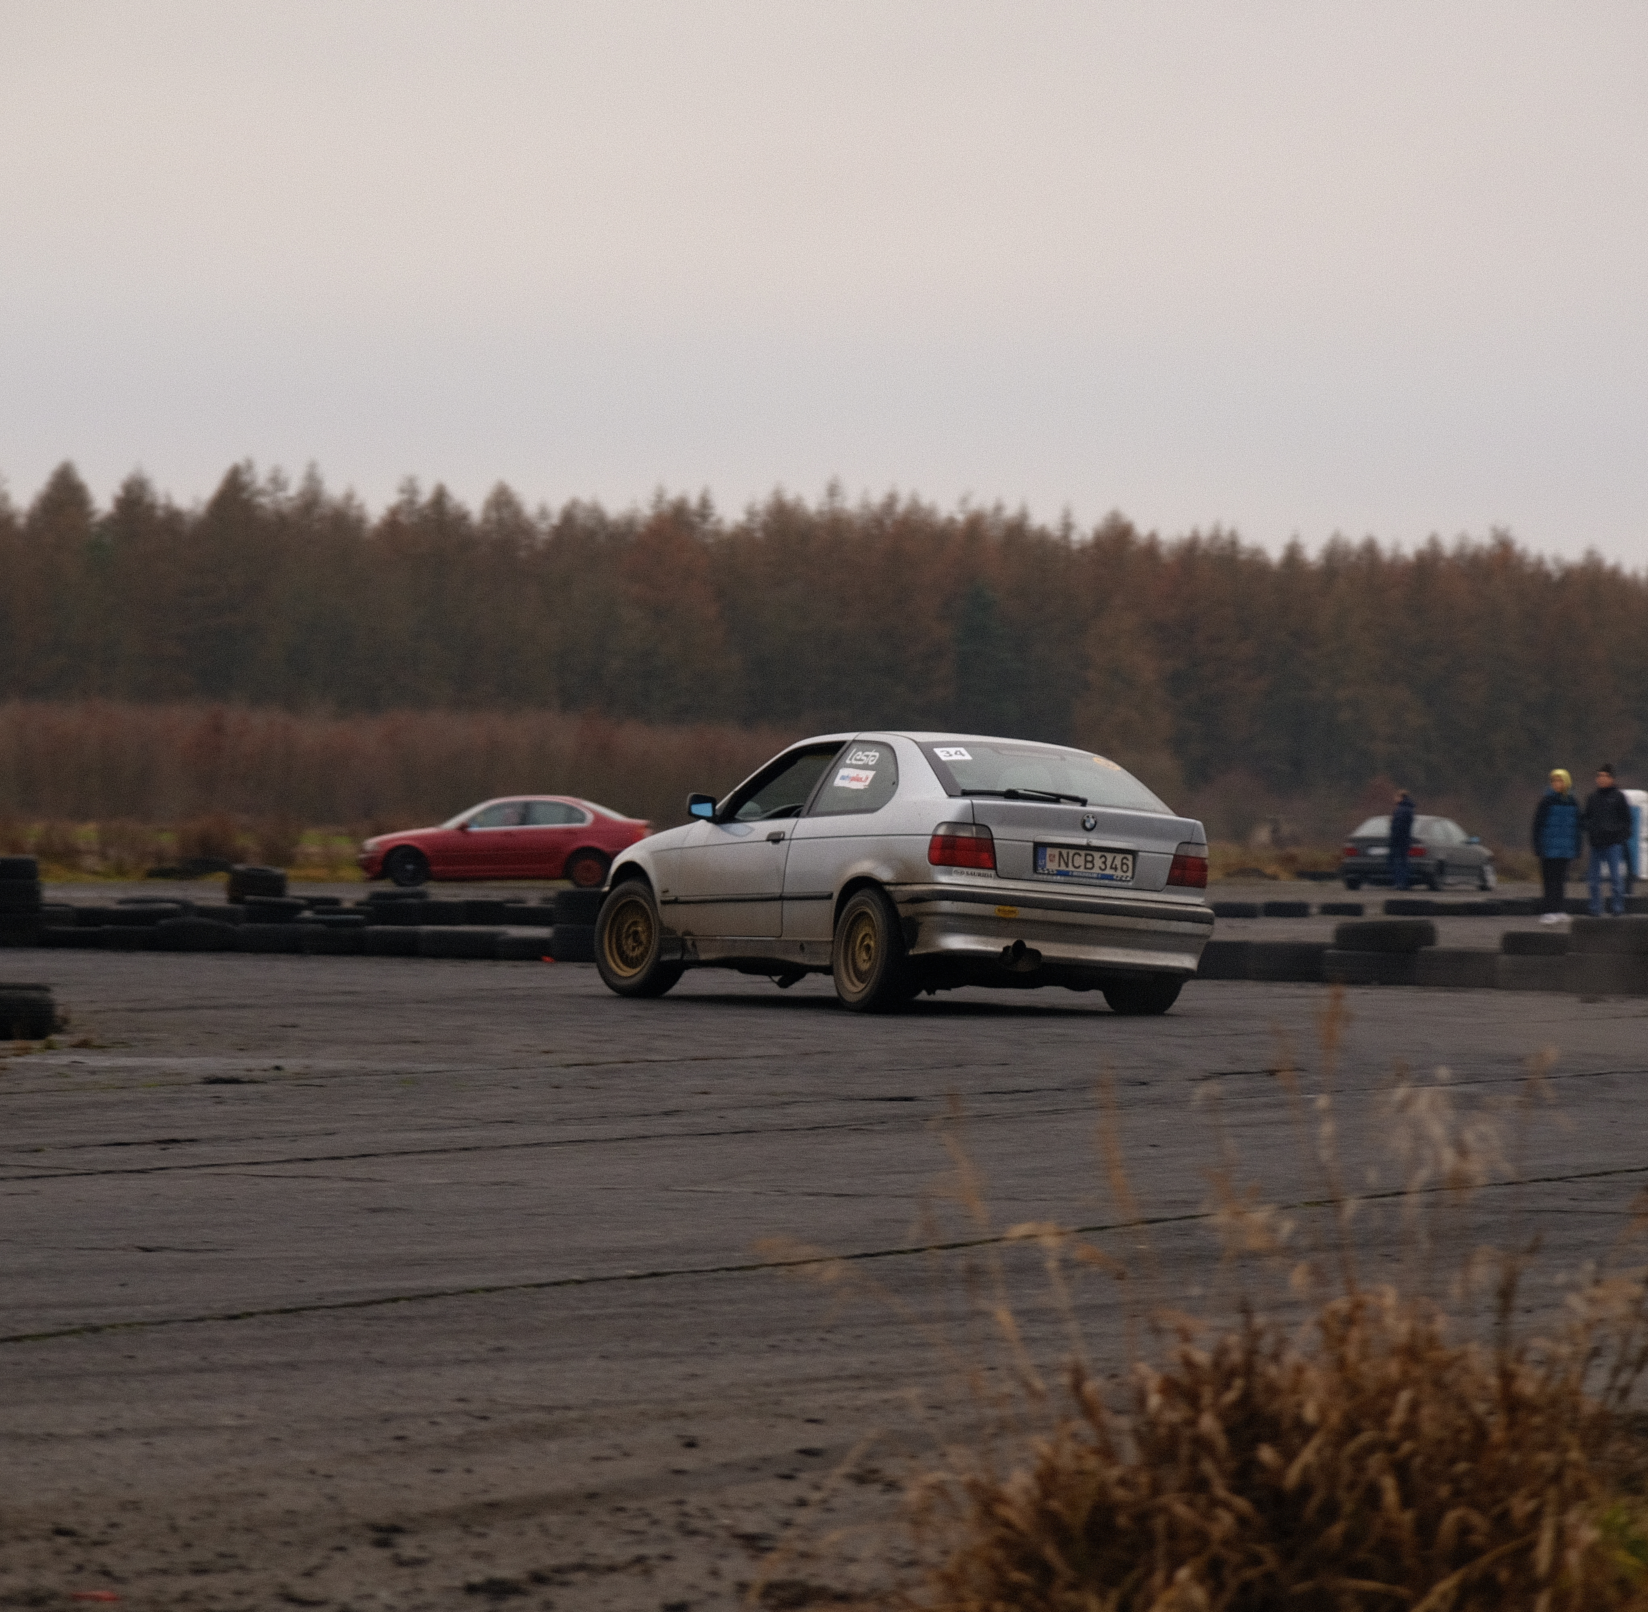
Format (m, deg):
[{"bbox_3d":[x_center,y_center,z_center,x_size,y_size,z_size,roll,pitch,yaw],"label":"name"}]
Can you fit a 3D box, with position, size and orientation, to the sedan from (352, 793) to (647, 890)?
[{"bbox_3d":[-4.911,0.548,124.200,4.470,1.400,1.740,1,0,-1],"label":"sedan"}]

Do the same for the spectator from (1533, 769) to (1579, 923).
[{"bbox_3d":[8.417,0.458,92.600,0.530,1.760,0.380,1,0,20],"label":"spectator"}]

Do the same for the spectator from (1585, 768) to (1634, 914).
[{"bbox_3d":[9.281,0.408,95.300,0.550,1.790,0.370,1,0,18],"label":"spectator"}]

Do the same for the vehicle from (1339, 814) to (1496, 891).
[{"bbox_3d":[10.668,0.843,143.800,1.700,1.390,4.430,1,0,20],"label":"vehicle"}]

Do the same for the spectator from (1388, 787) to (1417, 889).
[{"bbox_3d":[10.192,0.601,142.000,0.350,1.770,0.480,1,0,9],"label":"spectator"}]

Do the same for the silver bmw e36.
[{"bbox_3d":[0.338,0.343,41.761,1.700,1.390,4.200,3,-1,-27],"label":"silver bmw e36"}]

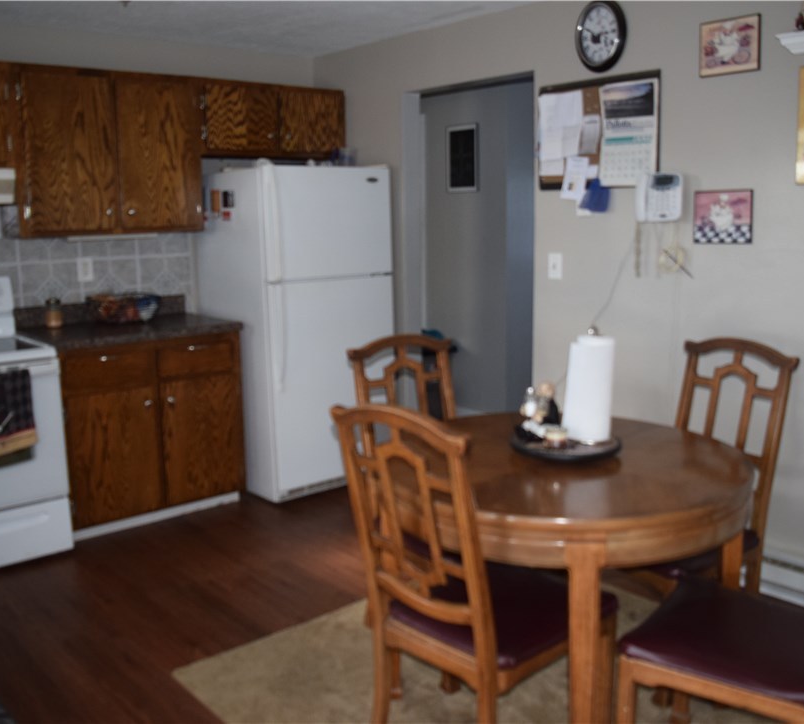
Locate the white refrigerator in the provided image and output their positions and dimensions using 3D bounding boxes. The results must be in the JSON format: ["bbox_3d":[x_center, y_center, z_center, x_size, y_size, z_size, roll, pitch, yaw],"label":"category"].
[{"bbox_3d":[-0.578,-0.204,4.611,0.800,1.710,0.750,-10,14,-39],"label":"white refrigerator"}]

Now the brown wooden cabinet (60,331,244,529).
[{"bbox_3d":[-1.365,0.277,4.183,0.900,0.850,0.590,-10,14,-39],"label":"brown wooden cabinet"}]

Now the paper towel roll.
[{"bbox_3d":[0.589,0.089,2.551,0.140,0.300,0.135,1,11,12],"label":"paper towel roll"}]

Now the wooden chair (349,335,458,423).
[{"bbox_3d":[0.173,0.458,2.848,0.480,1.030,0.570,-8,13,-33],"label":"wooden chair"}]

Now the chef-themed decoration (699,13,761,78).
[{"bbox_3d":[1.228,-1.181,3.046,0.015,0.195,0.237,-10,14,-39],"label":"chef-themed decoration"}]

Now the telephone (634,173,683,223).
[{"bbox_3d":[1.037,-0.660,3.280,0.070,0.185,0.185,-10,14,-39],"label":"telephone"}]

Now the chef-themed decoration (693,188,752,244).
[{"bbox_3d":[1.246,-0.562,3.157,0.015,0.200,0.237,-10,14,-39],"label":"chef-themed decoration"}]

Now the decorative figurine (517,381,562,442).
[{"bbox_3d":[0.439,0.155,2.565,0.125,0.170,0.125,-11,15,-43],"label":"decorative figurine"}]

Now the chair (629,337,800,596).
[{"bbox_3d":[0.875,0.464,2.620,0.560,1.010,0.460,-7,12,-30],"label":"chair"}]

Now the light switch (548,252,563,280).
[{"bbox_3d":[0.712,-0.444,3.788,0.010,0.116,0.072,-10,14,-39],"label":"light switch"}]

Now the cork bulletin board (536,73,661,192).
[{"bbox_3d":[0.849,-0.999,3.524,0.020,0.455,0.610,-10,14,-39],"label":"cork bulletin board"}]

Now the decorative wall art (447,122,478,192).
[{"bbox_3d":[0.402,-1.345,5.370,0.025,0.425,0.275,-10,14,-39],"label":"decorative wall art"}]

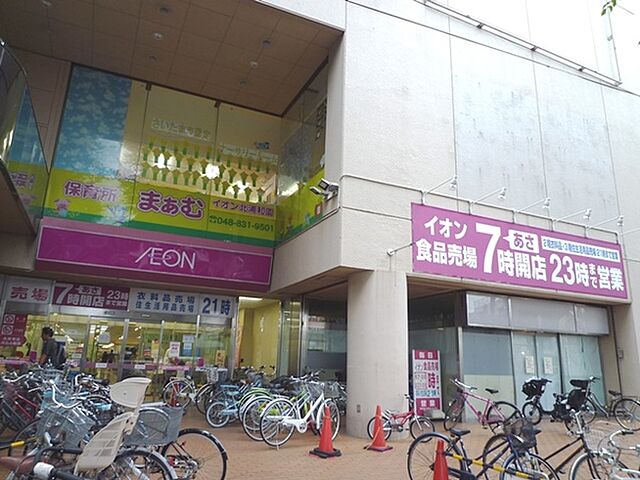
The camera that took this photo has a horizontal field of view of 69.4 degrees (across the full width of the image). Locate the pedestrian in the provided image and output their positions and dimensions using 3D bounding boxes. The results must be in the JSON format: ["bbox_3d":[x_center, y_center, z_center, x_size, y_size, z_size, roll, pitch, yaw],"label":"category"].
[{"bbox_3d":[-4.705,2.384,7.837,0.400,1.740,0.500,4,-15,-9],"label":"pedestrian"}]

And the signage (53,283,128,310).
[{"bbox_3d":[-5.826,1.455,11.840,1.770,0.560,0.060,8,-16,-24],"label":"signage"}]

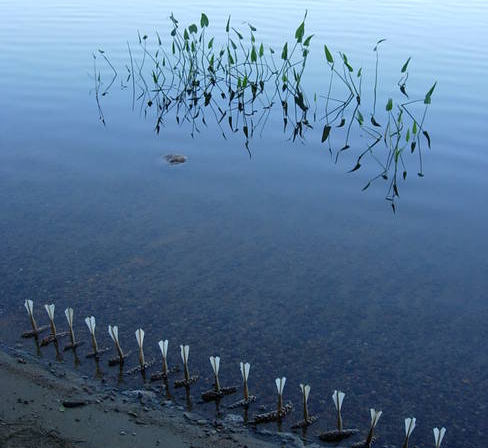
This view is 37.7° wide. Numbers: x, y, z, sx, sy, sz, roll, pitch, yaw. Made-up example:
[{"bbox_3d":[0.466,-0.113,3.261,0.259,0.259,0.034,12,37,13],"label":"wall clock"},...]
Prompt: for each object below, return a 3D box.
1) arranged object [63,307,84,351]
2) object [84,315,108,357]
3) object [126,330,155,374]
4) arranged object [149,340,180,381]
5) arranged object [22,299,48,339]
[{"bbox_3d":[-0.567,0.350,2.347,0.067,0.159,0.042,-17,33,-28],"label":"arranged object"},{"bbox_3d":[-0.481,0.367,2.318,0.076,0.154,0.042,-14,31,-23],"label":"object"},{"bbox_3d":[-0.331,0.400,2.254,0.110,0.154,0.042,-20,34,-32],"label":"object"},{"bbox_3d":[-0.248,0.423,2.228,0.101,0.139,0.042,-17,32,-27],"label":"arranged object"},{"bbox_3d":[-0.715,0.319,2.425,0.097,0.141,0.042,-17,33,-28],"label":"arranged object"}]

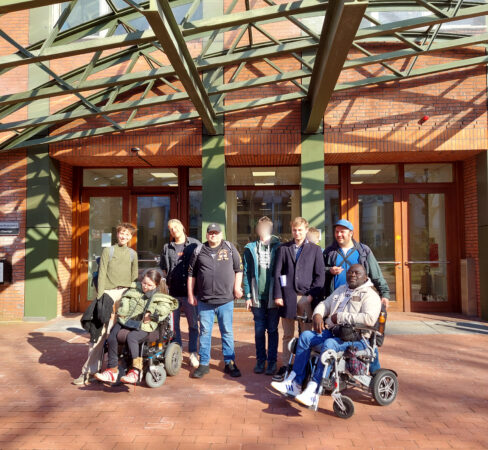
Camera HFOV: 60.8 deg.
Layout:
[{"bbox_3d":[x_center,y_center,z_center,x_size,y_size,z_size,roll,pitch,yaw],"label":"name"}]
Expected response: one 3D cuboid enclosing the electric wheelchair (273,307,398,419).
[{"bbox_3d":[0.822,1.115,3.712,1.000,0.920,0.620,2,-3,-32],"label":"electric wheelchair"}]

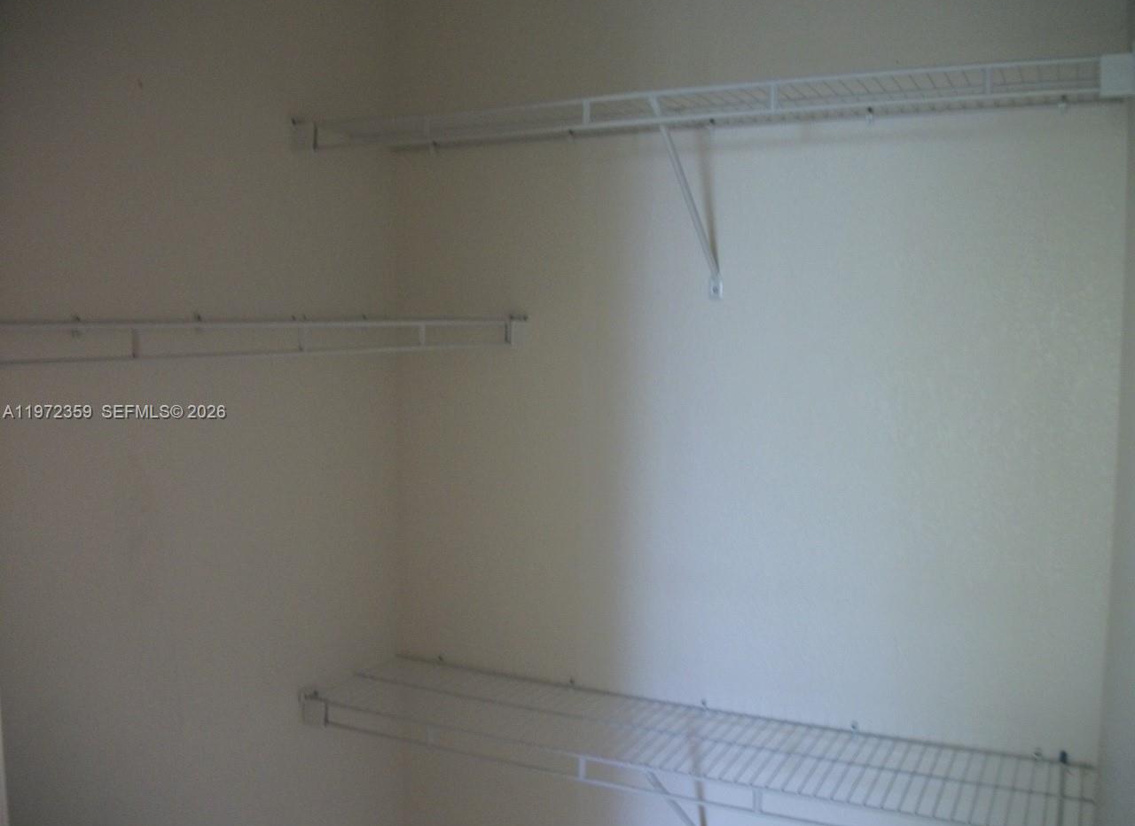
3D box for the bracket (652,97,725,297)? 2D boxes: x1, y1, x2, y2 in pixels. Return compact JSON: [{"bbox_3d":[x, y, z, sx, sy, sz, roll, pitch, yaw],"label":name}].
[{"bbox_3d":[0.202,-0.345,1.743,0.025,0.311,0.303,2,5,26],"label":"bracket"}]

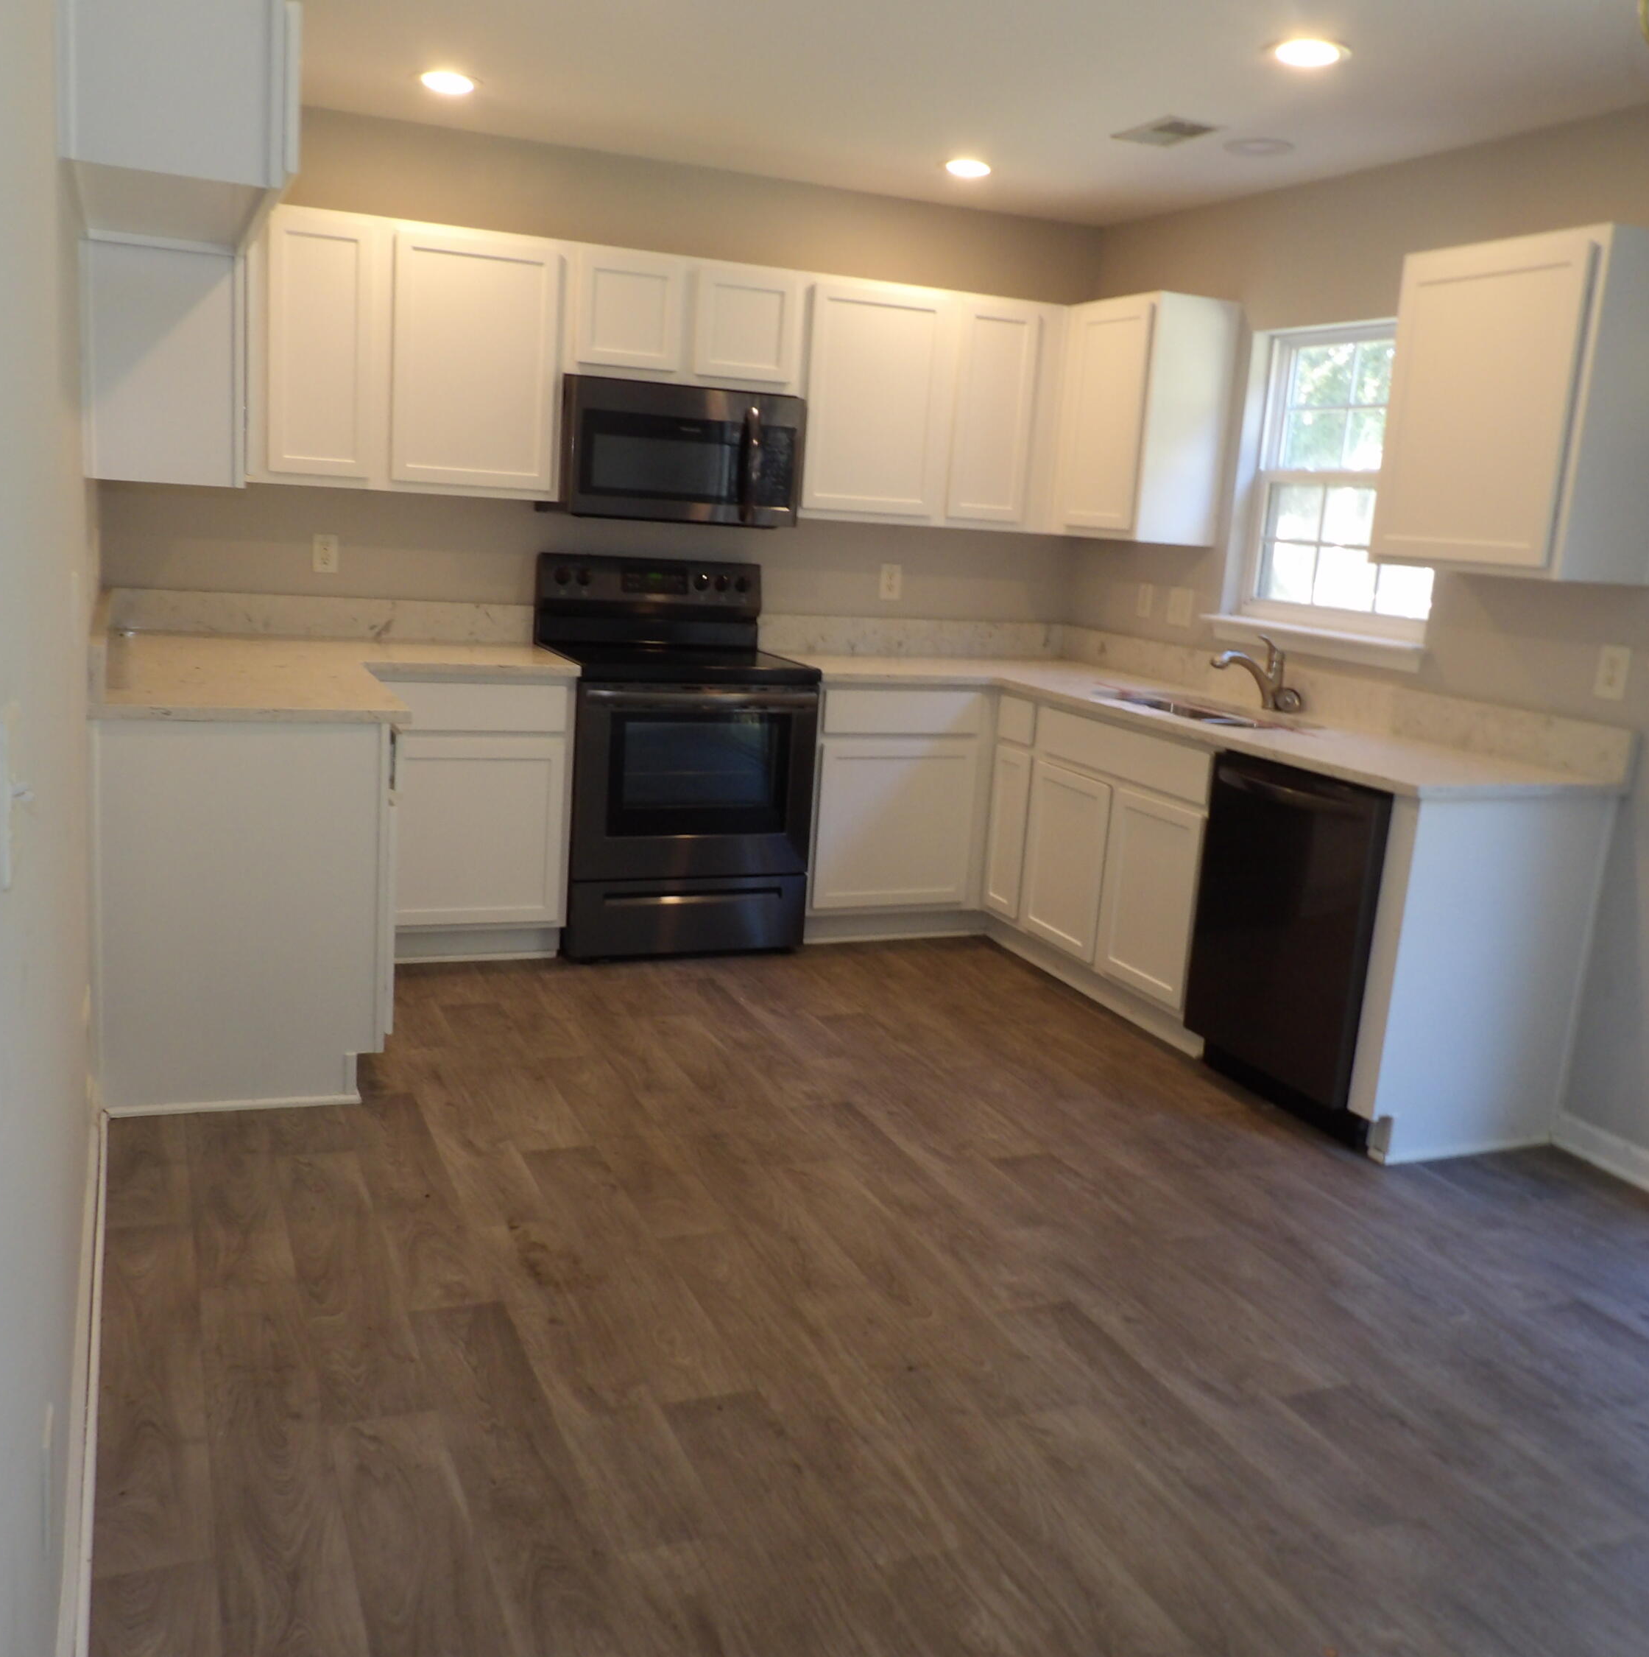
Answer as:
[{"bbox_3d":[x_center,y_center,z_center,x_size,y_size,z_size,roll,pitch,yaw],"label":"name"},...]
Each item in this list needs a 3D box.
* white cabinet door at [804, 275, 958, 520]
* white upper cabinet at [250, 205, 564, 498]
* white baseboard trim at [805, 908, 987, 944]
[{"bbox_3d":[0.183,-1.379,4.985,0.511,0.691,0.020,-1,13,-23],"label":"white cabinet door"},{"bbox_3d":[-1.249,-1.370,4.509,0.902,0.748,0.322,-1,13,-23],"label":"white upper cabinet"},{"bbox_3d":[0.227,0.329,5.155,0.730,0.100,0.020,-1,13,-24],"label":"white baseboard trim"}]

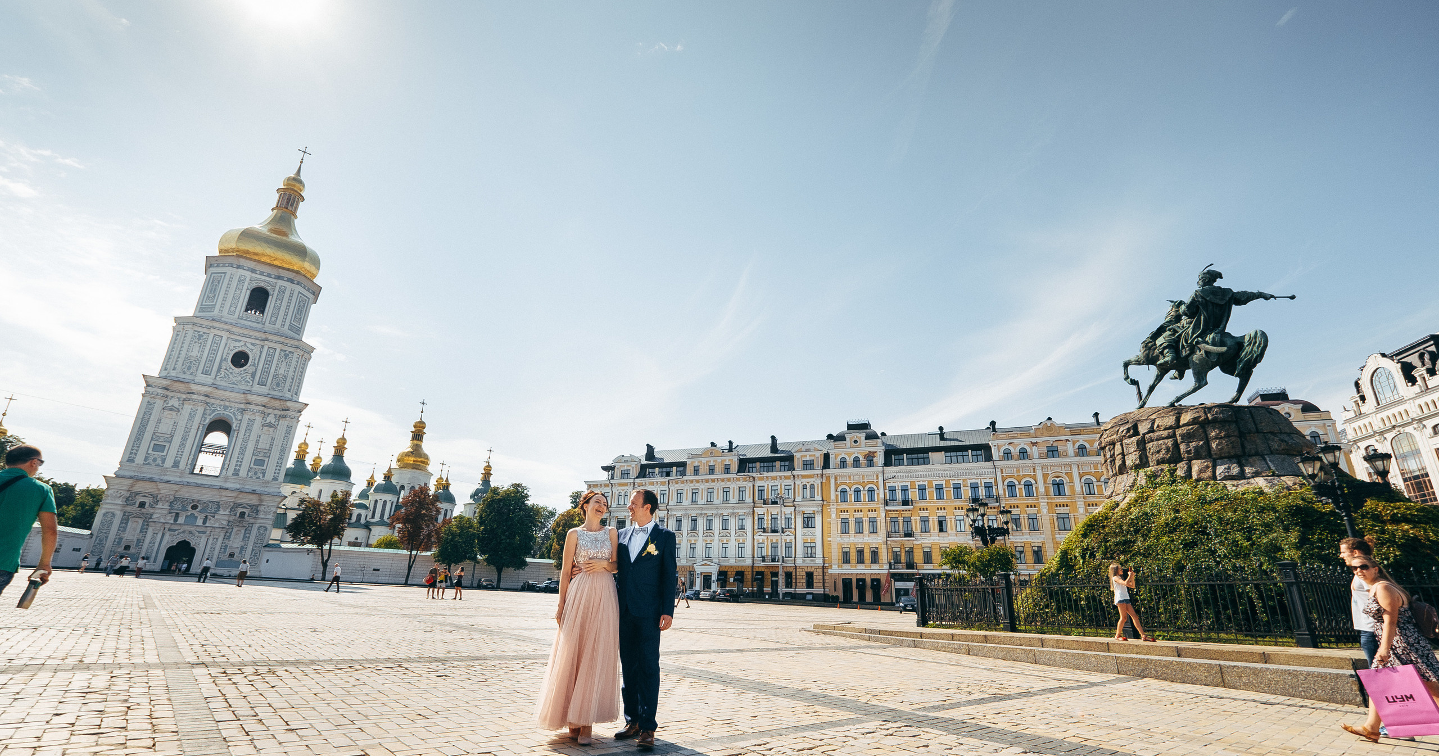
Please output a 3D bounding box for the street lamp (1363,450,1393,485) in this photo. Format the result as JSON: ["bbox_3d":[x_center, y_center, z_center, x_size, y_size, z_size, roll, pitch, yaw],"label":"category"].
[{"bbox_3d":[13.028,1.745,11.831,0.420,0.640,0.420,18,-25,-39],"label":"street lamp"}]

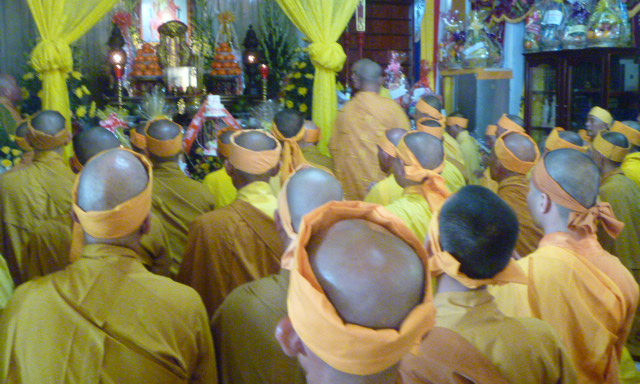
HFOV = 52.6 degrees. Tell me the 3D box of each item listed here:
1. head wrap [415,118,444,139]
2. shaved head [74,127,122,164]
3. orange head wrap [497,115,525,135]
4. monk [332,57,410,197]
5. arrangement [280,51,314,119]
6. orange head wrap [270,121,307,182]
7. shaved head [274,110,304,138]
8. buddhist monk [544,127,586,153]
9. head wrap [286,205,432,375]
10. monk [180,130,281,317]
[{"bbox_3d":[0.692,-0.391,4.050,0.178,0.100,0.200,-1,21,-8],"label":"head wrap"},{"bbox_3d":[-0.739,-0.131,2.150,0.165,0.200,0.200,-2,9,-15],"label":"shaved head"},{"bbox_3d":[1.272,-0.442,4.300,0.180,0.100,0.200,-5,22,-32],"label":"orange head wrap"},{"bbox_3d":[0.272,0.026,3.735,0.460,1.560,0.360,-3,9,-18],"label":"monk"},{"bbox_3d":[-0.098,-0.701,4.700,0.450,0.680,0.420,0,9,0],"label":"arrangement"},{"bbox_3d":[-0.162,-0.208,3.330,0.185,0.320,0.200,-1,9,-5],"label":"orange head wrap"},{"bbox_3d":[-0.158,-0.329,3.350,0.160,0.200,0.195,-1,9,-5],"label":"shaved head"},{"bbox_3d":[1.206,0.302,3.118,0.500,1.200,0.550,-4,10,-25],"label":"buddhist monk"},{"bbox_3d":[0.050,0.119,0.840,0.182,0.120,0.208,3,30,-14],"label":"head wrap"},{"bbox_3d":[-0.223,0.427,2.236,0.500,1.220,0.500,-1,9,-8],"label":"monk"}]

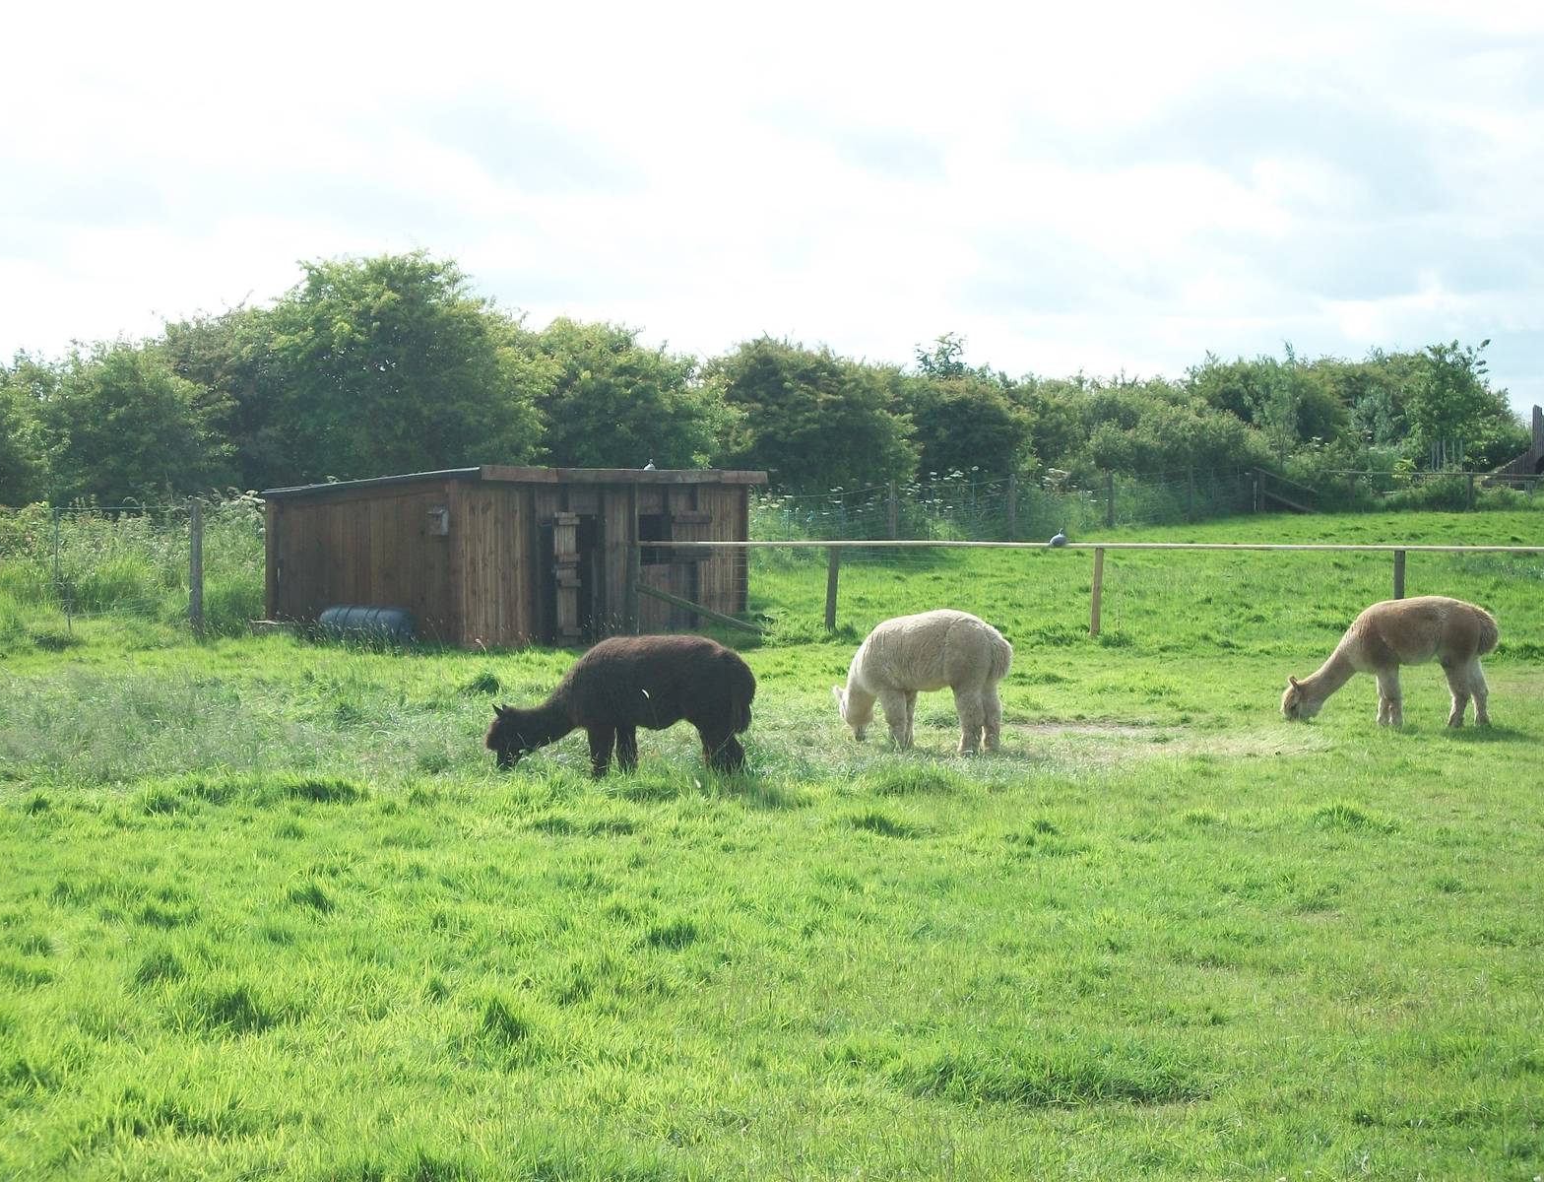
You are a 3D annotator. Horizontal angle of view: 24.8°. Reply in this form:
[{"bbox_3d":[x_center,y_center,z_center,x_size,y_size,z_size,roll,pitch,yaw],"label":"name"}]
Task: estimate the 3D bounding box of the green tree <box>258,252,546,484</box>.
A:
[{"bbox_3d":[-5.488,-2.438,52.000,4.300,5.190,4.200,0,1,0],"label":"green tree"}]

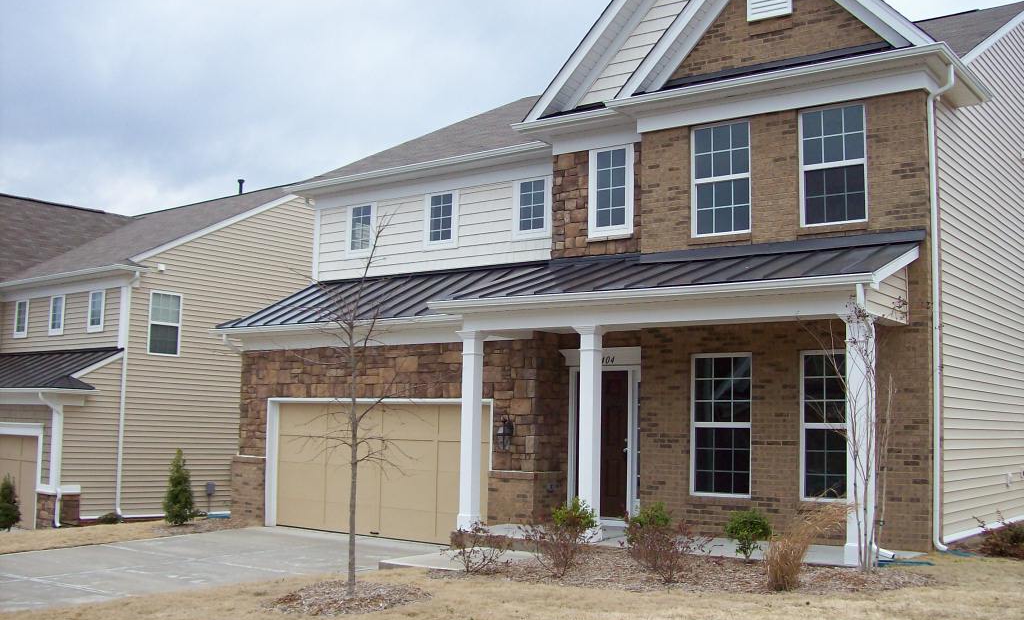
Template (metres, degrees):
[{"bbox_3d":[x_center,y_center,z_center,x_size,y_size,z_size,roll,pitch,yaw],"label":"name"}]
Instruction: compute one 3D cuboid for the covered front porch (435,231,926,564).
[{"bbox_3d":[1.942,1.003,13.290,5.831,3.851,2.376,-3,-7,36],"label":"covered front porch"}]

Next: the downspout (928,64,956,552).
[{"bbox_3d":[5.160,-0.044,12.675,0.317,5.791,0.346,-3,-7,36],"label":"downspout"}]

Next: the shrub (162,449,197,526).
[{"bbox_3d":[-5.648,3.015,18.089,0.489,1.280,0.489,-3,-7,36],"label":"shrub"}]

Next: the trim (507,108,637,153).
[{"bbox_3d":[1.021,-2.649,16.002,2.158,0.431,0.525,-3,-7,36],"label":"trim"}]

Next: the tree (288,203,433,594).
[{"bbox_3d":[-1.550,0.928,10.682,1.189,3.669,1.189,1,-6,0],"label":"tree"}]

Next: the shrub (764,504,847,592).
[{"bbox_3d":[2.745,2.231,9.960,0.649,0.795,0.552,-3,-7,36],"label":"shrub"}]

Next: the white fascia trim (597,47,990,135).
[{"bbox_3d":[3.859,-2.724,14.666,4.594,0.411,2.287,-3,-7,36],"label":"white fascia trim"}]

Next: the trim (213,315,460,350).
[{"bbox_3d":[-2.872,0.413,17.171,5.742,0.386,0.396,-3,-7,36],"label":"trim"}]

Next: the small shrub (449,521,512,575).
[{"bbox_3d":[-0.345,2.600,11.656,0.594,0.572,0.564,-3,-7,36],"label":"small shrub"}]

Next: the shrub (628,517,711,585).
[{"bbox_3d":[1.537,2.371,10.457,0.699,0.627,0.664,1,-6,0],"label":"shrub"}]

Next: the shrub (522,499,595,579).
[{"bbox_3d":[0.494,2.368,11.084,0.652,0.825,0.619,-3,-7,36],"label":"shrub"}]

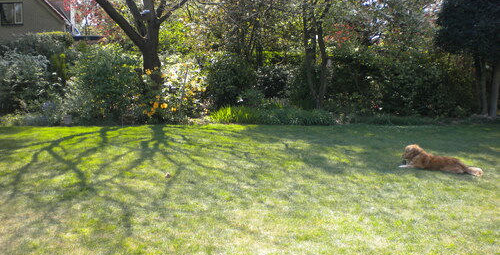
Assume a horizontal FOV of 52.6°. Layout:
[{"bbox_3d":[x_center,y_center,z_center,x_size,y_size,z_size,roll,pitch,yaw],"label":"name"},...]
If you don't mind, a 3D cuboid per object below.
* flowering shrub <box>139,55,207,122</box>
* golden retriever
[{"bbox_3d":[-2.380,-1.200,15.500,2.000,2.050,1.700,0,6,0],"label":"flowering shrub"},{"bbox_3d":[3.110,0.530,8.280,1.280,0.400,0.420,3,7,27],"label":"golden retriever"}]

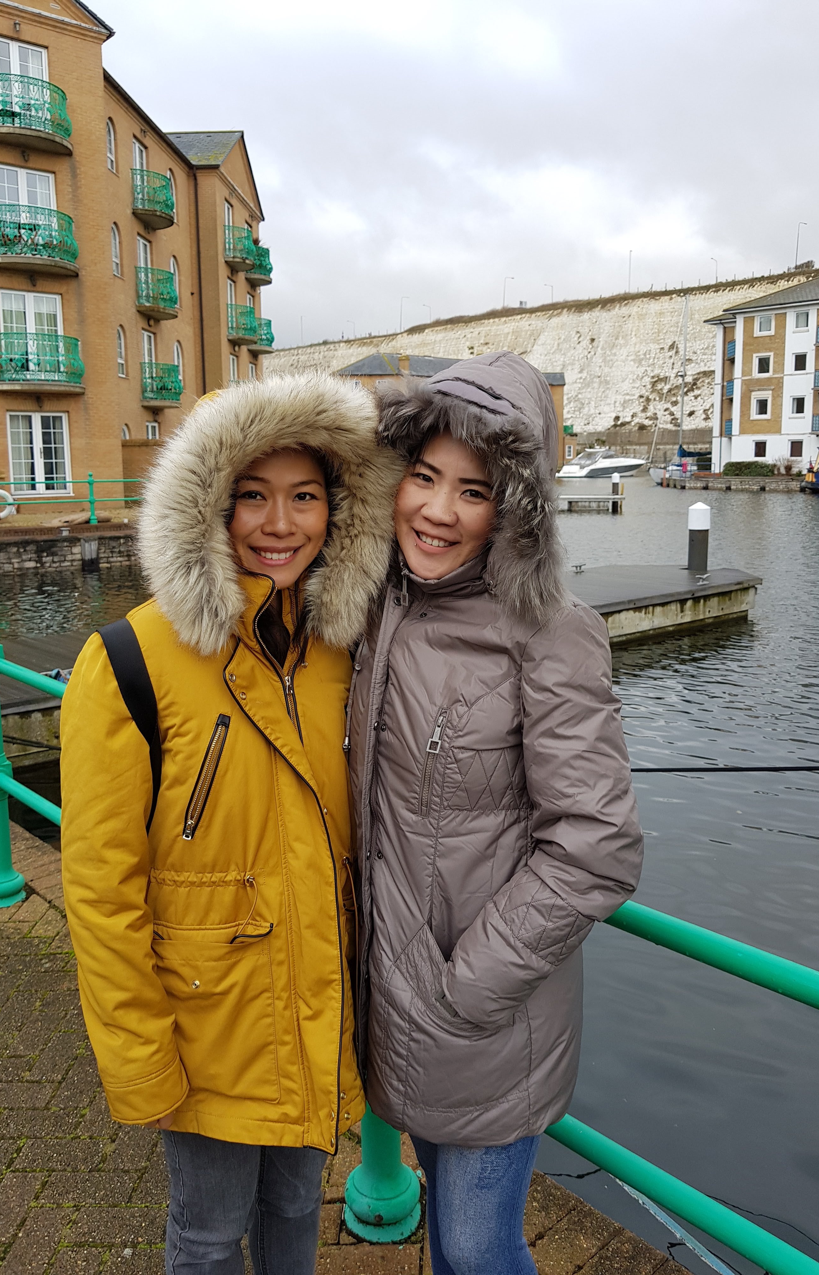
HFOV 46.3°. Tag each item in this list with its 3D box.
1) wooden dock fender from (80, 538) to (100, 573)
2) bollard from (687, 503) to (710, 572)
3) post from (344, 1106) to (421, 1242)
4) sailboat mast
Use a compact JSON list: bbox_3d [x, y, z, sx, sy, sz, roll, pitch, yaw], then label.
[{"bbox_3d":[-6.609,-1.681,19.734,0.290,0.690,0.250,-11,15,-43],"label":"wooden dock fender"},{"bbox_3d":[4.748,-1.659,15.693,0.350,1.120,0.350,-1,11,0],"label":"bollard"},{"bbox_3d":[-0.060,0.680,1.850,0.157,1.070,0.157,-11,15,-42],"label":"post"},{"bbox_3d":[18.592,-17.476,64.958,0.200,10.920,0.160,-3,11,-11],"label":"sailboat mast"}]

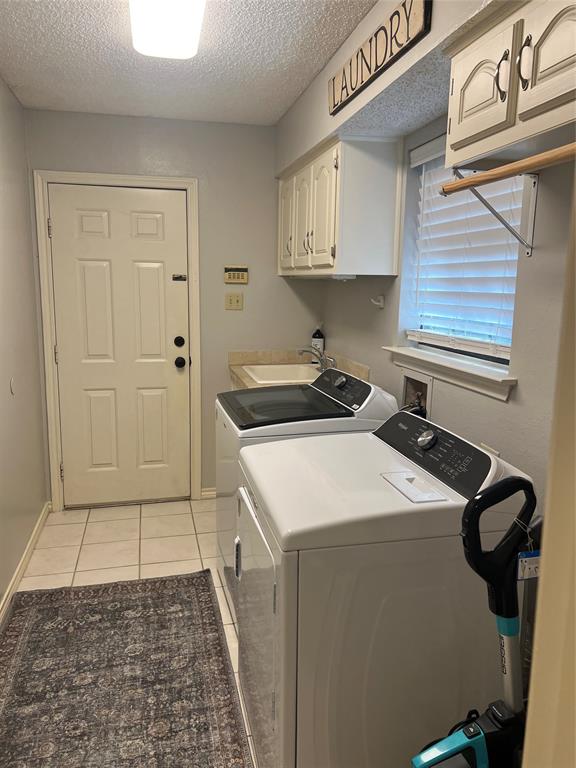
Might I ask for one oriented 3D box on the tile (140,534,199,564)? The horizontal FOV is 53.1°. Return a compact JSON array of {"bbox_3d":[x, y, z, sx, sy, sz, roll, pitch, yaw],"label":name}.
[{"bbox_3d":[-0.652,0.918,3.187,0.310,0.010,0.308,-2,10,-14],"label":"tile"}]

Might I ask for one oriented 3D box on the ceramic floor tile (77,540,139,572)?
[{"bbox_3d":[-0.959,0.926,3.112,0.310,0.010,0.308,-2,10,-14],"label":"ceramic floor tile"}]

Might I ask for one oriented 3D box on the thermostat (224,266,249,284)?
[{"bbox_3d":[-0.327,-0.696,3.716,0.152,0.103,0.030,-2,10,-14],"label":"thermostat"}]

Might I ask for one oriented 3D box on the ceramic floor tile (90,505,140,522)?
[{"bbox_3d":[-1.097,0.828,3.671,0.310,0.010,0.219,-2,10,-14],"label":"ceramic floor tile"}]

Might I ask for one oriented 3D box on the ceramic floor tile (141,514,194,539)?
[{"bbox_3d":[-0.727,0.865,3.488,0.310,0.010,0.308,-2,10,-14],"label":"ceramic floor tile"}]

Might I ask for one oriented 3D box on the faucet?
[{"bbox_3d":[0.179,-0.150,3.555,0.235,0.165,0.130,-2,10,-14],"label":"faucet"}]

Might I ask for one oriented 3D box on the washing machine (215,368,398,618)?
[{"bbox_3d":[0.054,0.485,2.617,0.665,1.055,0.700,-2,10,-14],"label":"washing machine"}]

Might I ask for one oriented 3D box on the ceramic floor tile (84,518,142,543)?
[{"bbox_3d":[-1.034,0.873,3.413,0.310,0.010,0.308,-2,10,-14],"label":"ceramic floor tile"}]

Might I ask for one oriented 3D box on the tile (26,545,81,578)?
[{"bbox_3d":[-1.231,0.933,3.046,0.238,0.010,0.308,-2,10,-14],"label":"tile"}]

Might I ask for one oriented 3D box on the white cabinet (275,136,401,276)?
[{"bbox_3d":[0.242,-0.909,3.235,0.315,0.600,1.160,-2,10,-14],"label":"white cabinet"}]

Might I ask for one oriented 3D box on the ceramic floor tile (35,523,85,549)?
[{"bbox_3d":[-1.306,0.881,3.347,0.238,0.010,0.308,-2,10,-14],"label":"ceramic floor tile"}]

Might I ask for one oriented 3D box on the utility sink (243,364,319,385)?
[{"bbox_3d":[0.027,0.029,3.544,0.515,0.202,0.660,-2,10,-14],"label":"utility sink"}]

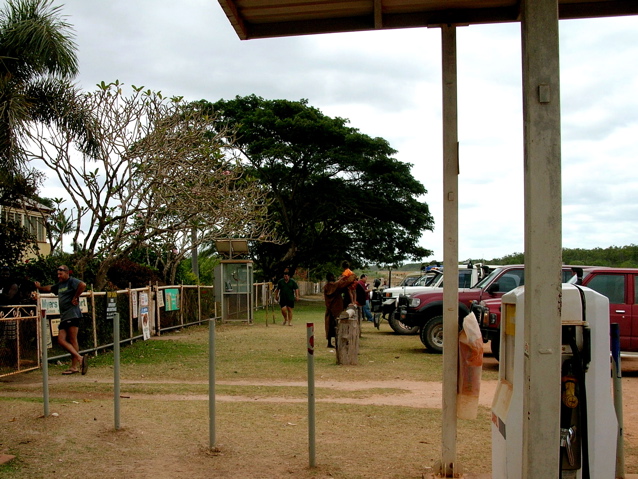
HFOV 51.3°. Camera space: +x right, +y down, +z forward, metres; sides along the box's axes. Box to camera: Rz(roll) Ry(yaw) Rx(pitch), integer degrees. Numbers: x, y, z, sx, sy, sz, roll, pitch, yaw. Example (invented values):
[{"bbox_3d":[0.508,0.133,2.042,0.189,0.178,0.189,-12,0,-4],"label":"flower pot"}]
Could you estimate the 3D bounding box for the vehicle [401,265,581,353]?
[{"bbox_3d":[4.170,1.467,14.611,4.950,1.870,1.920,0,-3,3],"label":"vehicle"}]

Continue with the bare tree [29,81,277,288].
[{"bbox_3d":[-4.287,-0.803,17.067,6.350,6.666,5.800,0,-3,0],"label":"bare tree"}]

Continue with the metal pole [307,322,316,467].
[{"bbox_3d":[-0.055,1.317,5.635,0.060,1.211,0.060,0,-3,0],"label":"metal pole"}]

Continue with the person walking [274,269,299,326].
[{"bbox_3d":[-1.034,1.842,21.214,0.620,1.827,0.420,0,-3,-3],"label":"person walking"}]

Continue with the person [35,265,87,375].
[{"bbox_3d":[-4.258,1.325,11.080,0.700,1.778,0.650,2,-4,-37],"label":"person"}]

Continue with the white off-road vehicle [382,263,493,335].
[{"bbox_3d":[4.220,1.620,18.900,4.950,1.950,1.800,0,-3,-4],"label":"white off-road vehicle"}]

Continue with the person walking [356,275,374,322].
[{"bbox_3d":[1.648,2.046,23.567,0.500,1.670,0.500,0,-3,-3],"label":"person walking"}]

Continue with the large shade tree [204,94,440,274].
[{"bbox_3d":[0.139,-2.298,37.176,12.600,11.800,12.500,0,-3,0],"label":"large shade tree"}]

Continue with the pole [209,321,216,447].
[{"bbox_3d":[-0.988,1.351,6.221,0.060,1.206,0.060,0,-3,0],"label":"pole"}]

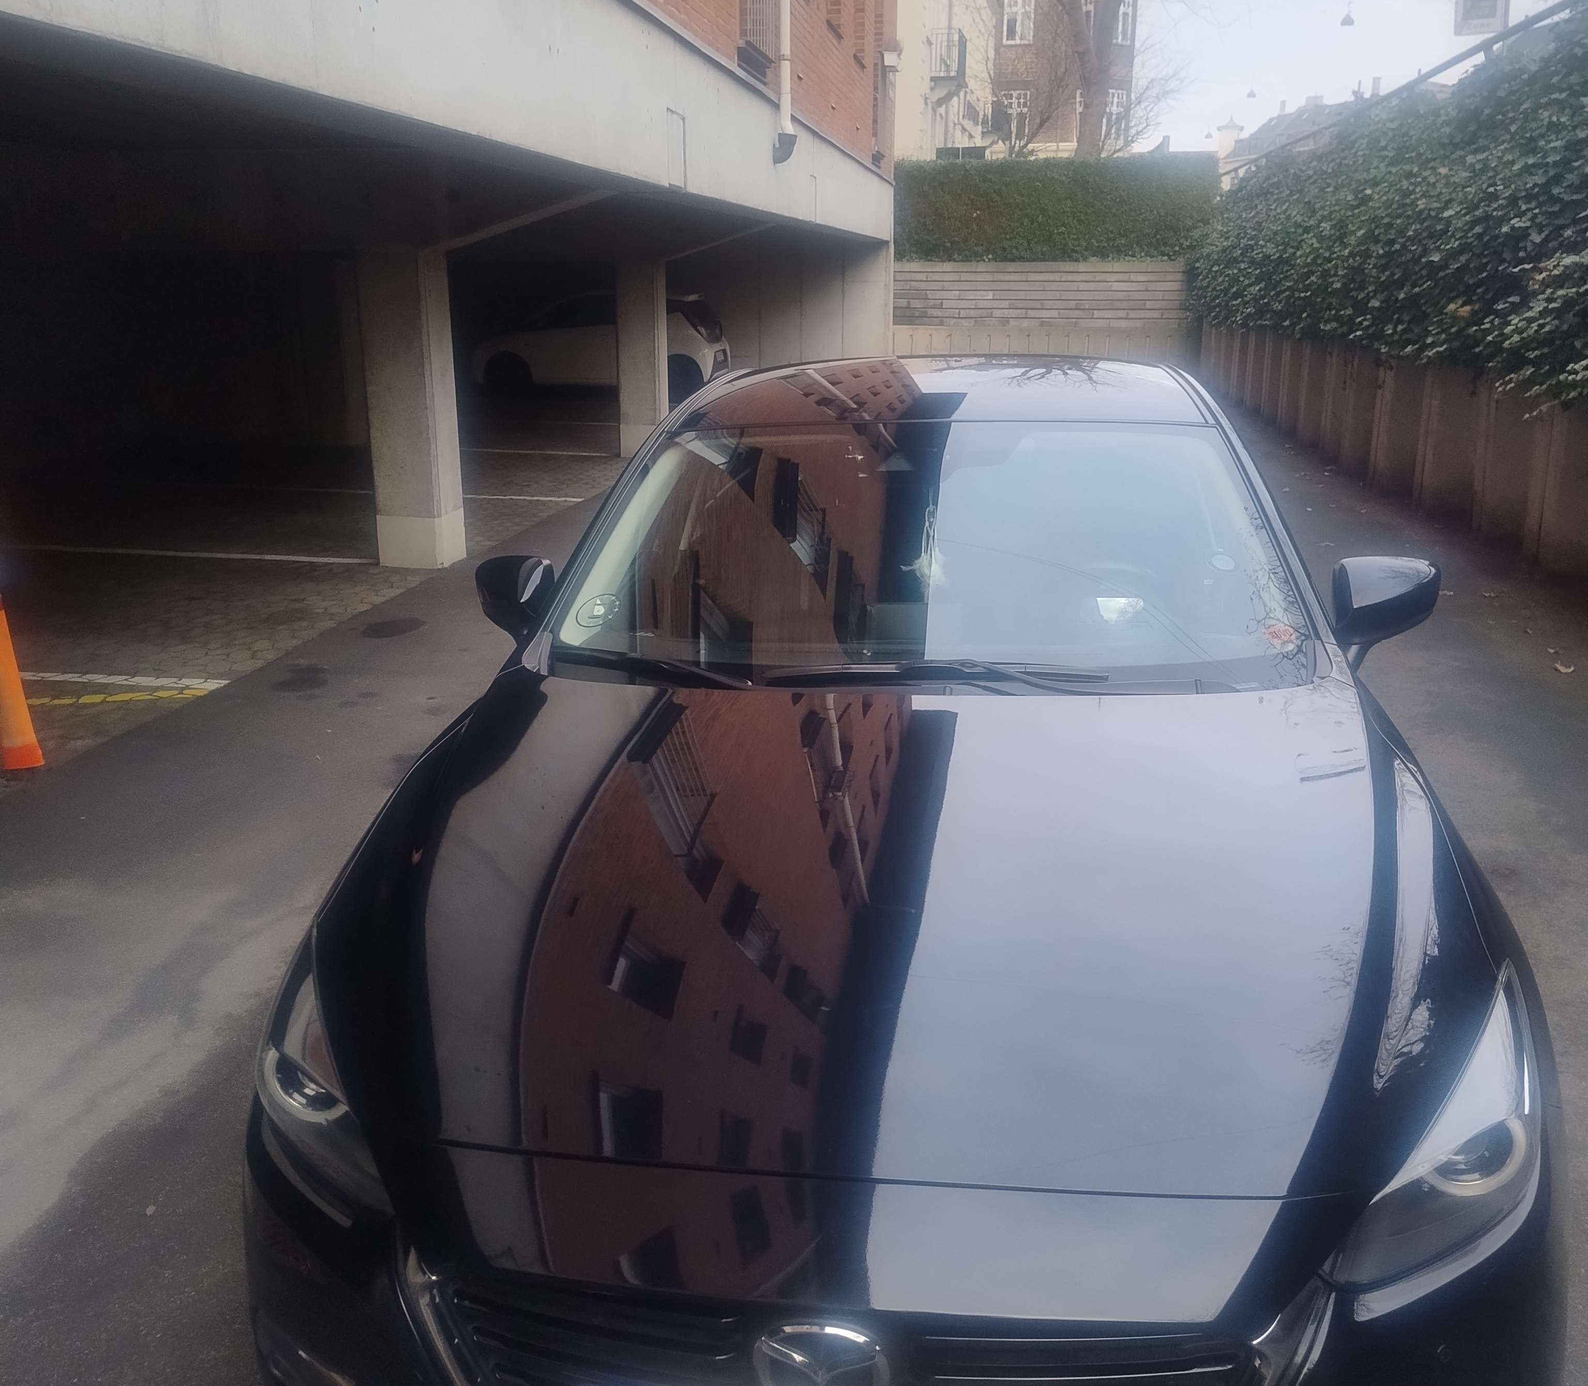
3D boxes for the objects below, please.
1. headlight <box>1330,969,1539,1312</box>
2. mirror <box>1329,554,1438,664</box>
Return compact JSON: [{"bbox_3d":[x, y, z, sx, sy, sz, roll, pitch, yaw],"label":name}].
[{"bbox_3d":[0.734,0.499,1.679,0.300,0.200,0.410,1,16,9],"label":"headlight"},{"bbox_3d":[1.195,-0.178,2.953,0.220,0.200,0.150,1,16,9],"label":"mirror"}]

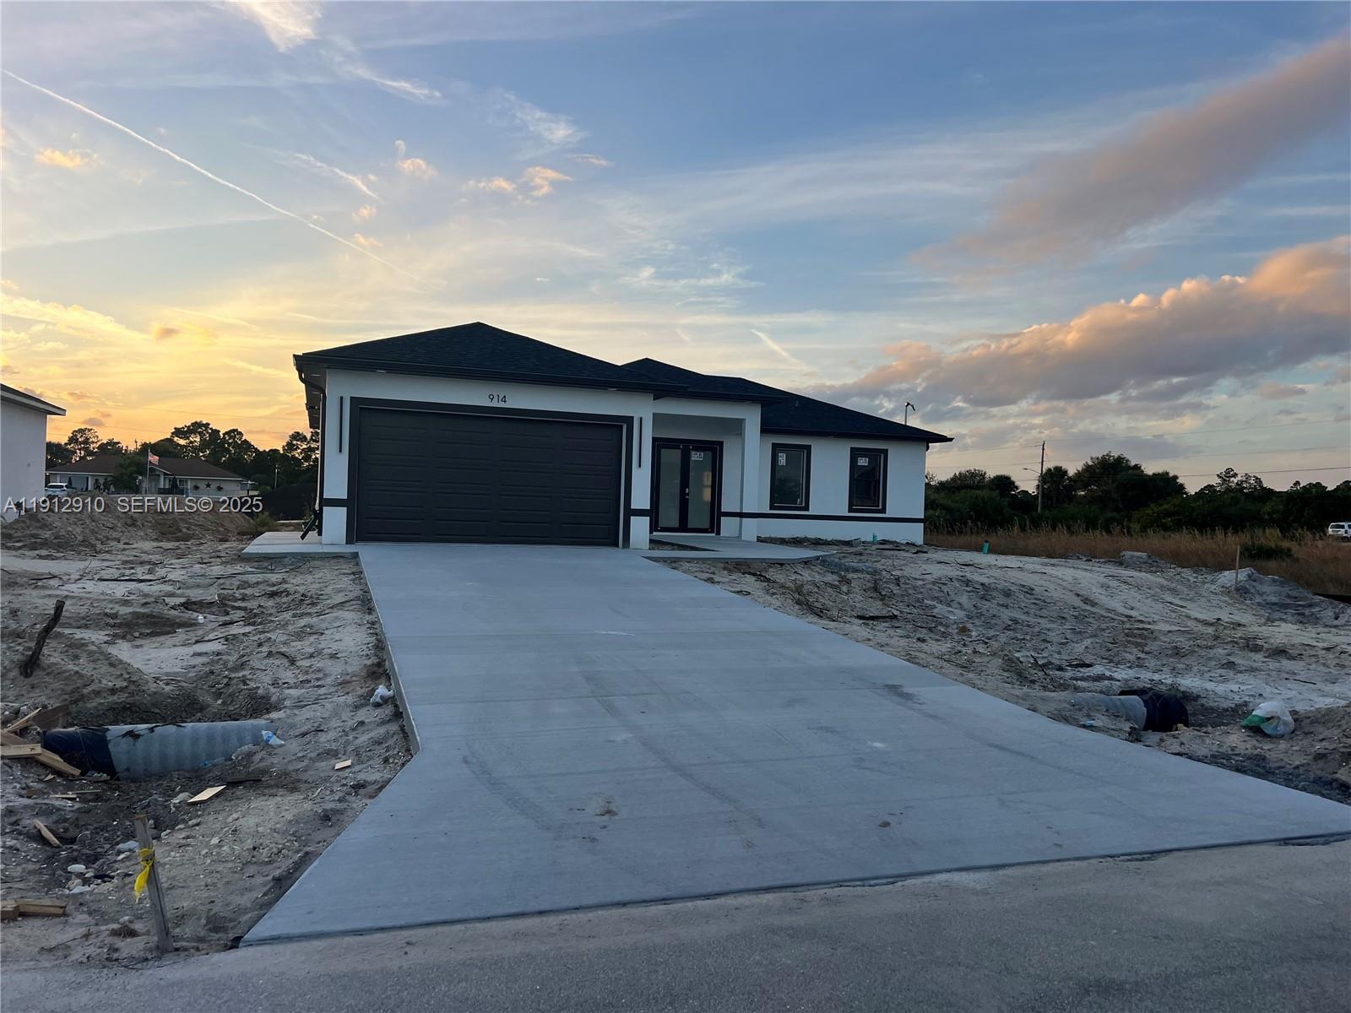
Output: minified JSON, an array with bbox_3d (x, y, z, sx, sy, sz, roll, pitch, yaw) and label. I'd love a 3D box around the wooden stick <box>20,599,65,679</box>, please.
[{"bbox_3d":[-4.803,1.004,7.705,0.095,0.626,0.085,25,-11,-27],"label":"wooden stick"}]

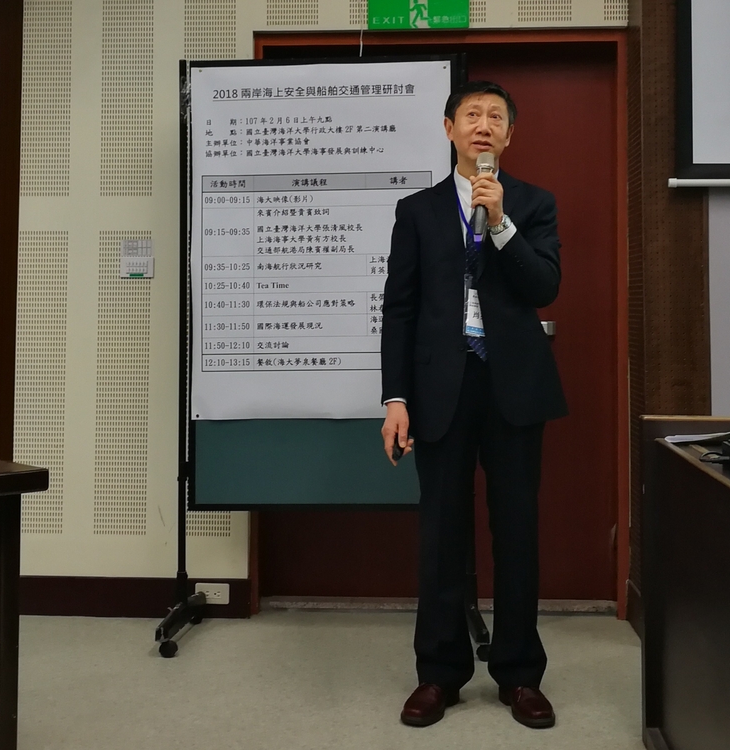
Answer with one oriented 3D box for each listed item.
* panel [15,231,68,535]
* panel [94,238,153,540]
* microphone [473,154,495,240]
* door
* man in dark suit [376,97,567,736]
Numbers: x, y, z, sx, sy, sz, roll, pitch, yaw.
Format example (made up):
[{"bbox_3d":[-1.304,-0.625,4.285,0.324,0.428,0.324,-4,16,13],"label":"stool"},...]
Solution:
[{"bbox_3d":[-1.160,0.027,2.800,0.186,1.090,0.020,0,-2,2],"label":"panel"},{"bbox_3d":[-0.866,0.029,2.790,0.188,1.095,0.020,0,-2,2],"label":"panel"},{"bbox_3d":[0.293,-0.444,1.940,0.048,0.230,0.048,5,-13,6],"label":"microphone"},{"bbox_3d":[0.270,-0.202,2.790,1.285,2.010,0.070,0,-2,2],"label":"door"},{"bbox_3d":[0.288,0.075,2.050,0.490,1.670,0.380,0,-2,10],"label":"man in dark suit"}]

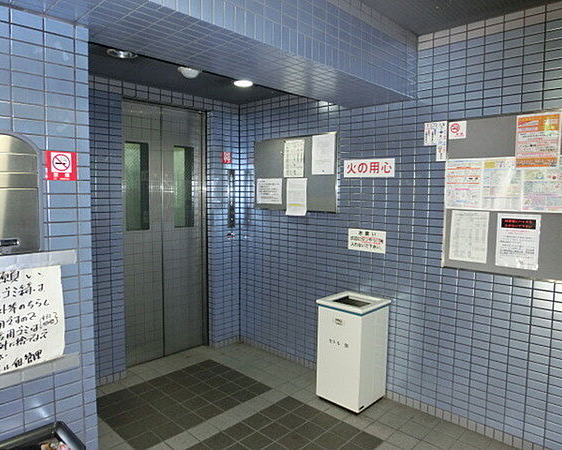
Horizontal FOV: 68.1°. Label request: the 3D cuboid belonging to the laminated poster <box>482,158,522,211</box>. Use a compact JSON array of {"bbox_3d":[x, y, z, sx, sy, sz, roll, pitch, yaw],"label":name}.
[{"bbox_3d":[1.223,-0.227,2.309,0.208,0.293,0.008,5,7,43],"label":"laminated poster"}]

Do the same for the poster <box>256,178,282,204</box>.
[{"bbox_3d":[-0.103,-0.291,3.569,0.299,0.212,0.008,5,7,43],"label":"poster"}]

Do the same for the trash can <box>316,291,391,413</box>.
[{"bbox_3d":[0.491,0.859,2.846,0.365,0.690,0.365,5,7,44],"label":"trash can"}]

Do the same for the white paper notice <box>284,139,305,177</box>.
[{"bbox_3d":[0.102,-0.538,3.363,0.212,0.297,0.010,5,7,44],"label":"white paper notice"}]

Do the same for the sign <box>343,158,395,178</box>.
[{"bbox_3d":[0.606,-0.397,2.902,0.408,0.124,0.008,5,7,43],"label":"sign"}]

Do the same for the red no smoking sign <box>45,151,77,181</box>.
[{"bbox_3d":[-0.774,-0.208,1.470,0.006,0.100,0.104,5,7,43],"label":"red no smoking sign"}]

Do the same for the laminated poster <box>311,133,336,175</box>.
[{"bbox_3d":[0.317,-0.534,3.150,0.212,0.297,0.008,5,7,43],"label":"laminated poster"}]

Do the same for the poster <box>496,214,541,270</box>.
[{"bbox_3d":[1.287,0.088,2.264,0.212,0.297,0.010,5,7,44],"label":"poster"}]

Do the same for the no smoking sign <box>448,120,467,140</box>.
[{"bbox_3d":[1.042,-0.561,2.457,0.100,0.100,0.006,5,7,43],"label":"no smoking sign"}]

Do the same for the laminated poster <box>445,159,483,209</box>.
[{"bbox_3d":[1.072,-0.244,2.447,0.212,0.297,0.010,5,7,44],"label":"laminated poster"}]

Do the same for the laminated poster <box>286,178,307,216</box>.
[{"bbox_3d":[0.121,-0.228,3.368,0.212,0.297,0.010,5,7,44],"label":"laminated poster"}]

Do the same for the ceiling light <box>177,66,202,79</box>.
[{"bbox_3d":[-0.602,-0.993,2.736,0.152,0.055,0.152,1,5,0],"label":"ceiling light"}]

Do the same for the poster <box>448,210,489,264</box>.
[{"bbox_3d":[1.101,0.067,2.442,0.212,0.297,0.010,5,7,44],"label":"poster"}]

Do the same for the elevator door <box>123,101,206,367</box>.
[{"bbox_3d":[-0.996,0.082,3.535,0.070,2.120,0.810,5,7,44],"label":"elevator door"}]

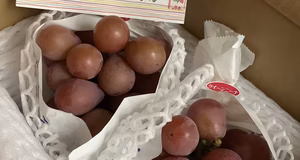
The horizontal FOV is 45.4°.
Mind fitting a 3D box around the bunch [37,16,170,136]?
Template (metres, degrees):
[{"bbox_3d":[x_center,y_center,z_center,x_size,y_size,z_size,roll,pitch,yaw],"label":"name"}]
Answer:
[{"bbox_3d":[-0.041,0.001,0.328,0.112,0.085,0.115,15,56,7],"label":"bunch"}]

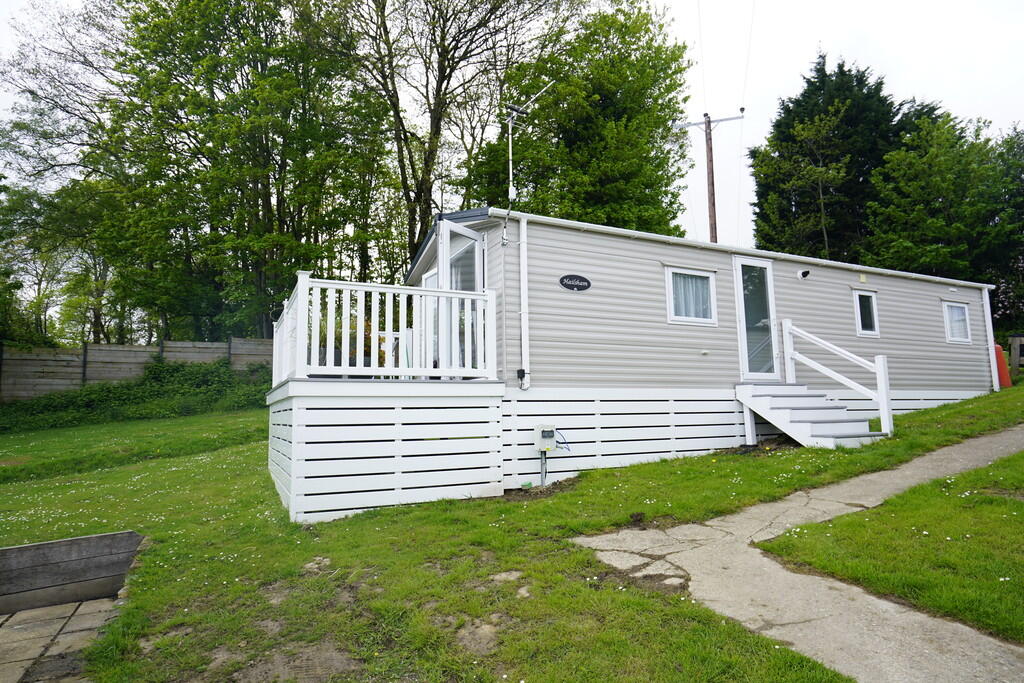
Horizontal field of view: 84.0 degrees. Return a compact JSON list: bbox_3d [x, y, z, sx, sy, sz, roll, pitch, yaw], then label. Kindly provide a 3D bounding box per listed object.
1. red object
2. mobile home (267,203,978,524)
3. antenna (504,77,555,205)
[{"bbox_3d":[11.299,0.599,13.118,0.400,0.900,0.380,3,-8,-26],"label":"red object"},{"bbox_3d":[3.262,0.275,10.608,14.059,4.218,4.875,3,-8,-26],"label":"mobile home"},{"bbox_3d":[0.218,-2.397,6.917,0.360,1.220,1.050,4,-9,-33],"label":"antenna"}]

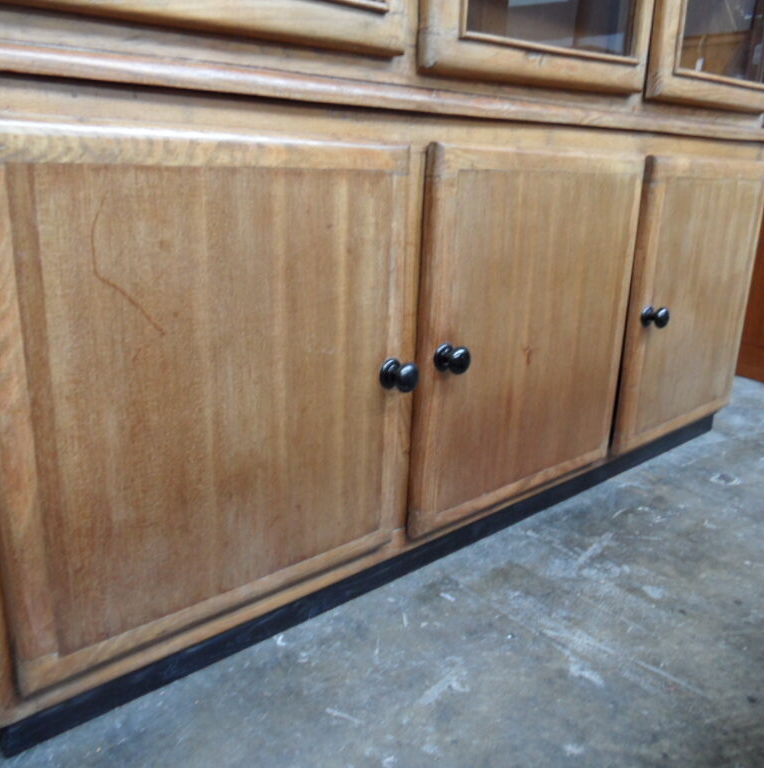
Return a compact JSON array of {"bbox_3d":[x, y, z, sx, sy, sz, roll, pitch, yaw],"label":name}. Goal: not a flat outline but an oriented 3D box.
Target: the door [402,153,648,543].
[{"bbox_3d":[0.273,-0.087,1.238,0.567,0.603,0.022,-13,23,-39],"label":"door"}]

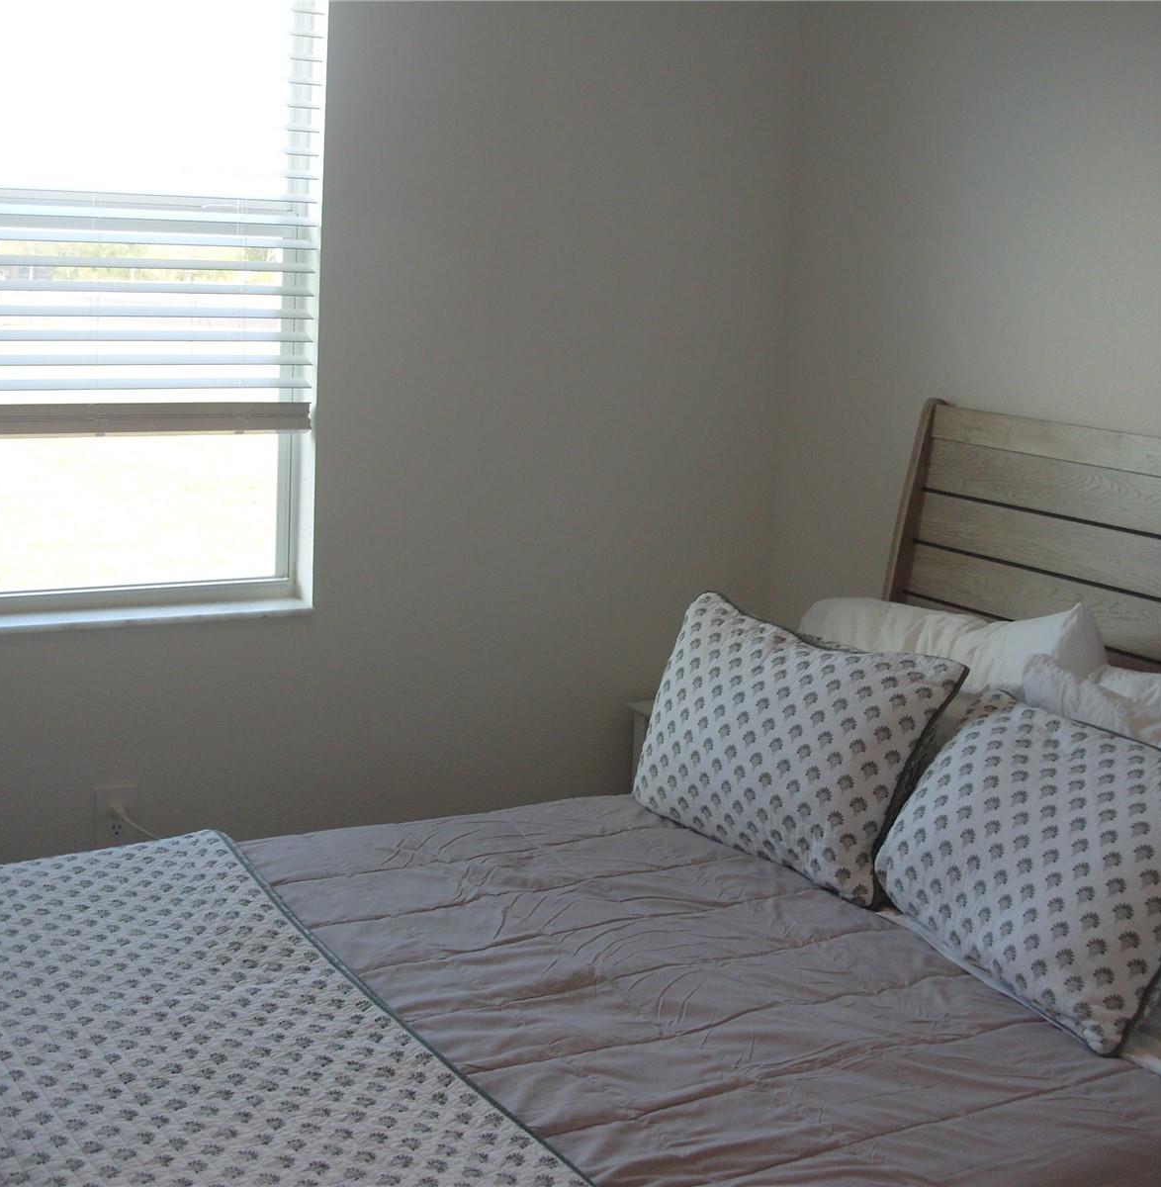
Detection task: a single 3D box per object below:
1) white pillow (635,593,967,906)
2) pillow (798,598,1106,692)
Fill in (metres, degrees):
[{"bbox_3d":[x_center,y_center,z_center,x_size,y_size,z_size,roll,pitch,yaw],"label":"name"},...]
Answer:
[{"bbox_3d":[0.357,0.245,2.766,0.160,0.420,0.630,27,-5,-36],"label":"white pillow"},{"bbox_3d":[0.584,0.205,2.916,0.690,0.450,0.160,17,-27,51],"label":"pillow"}]

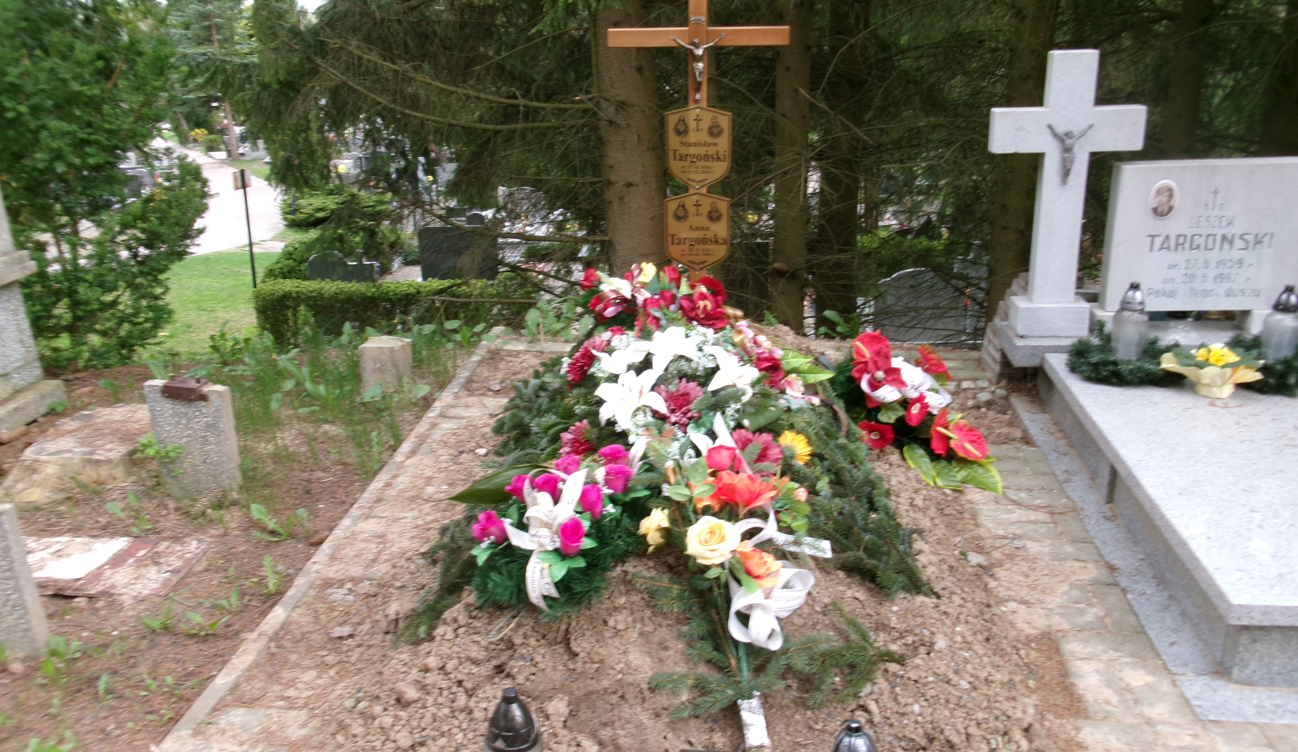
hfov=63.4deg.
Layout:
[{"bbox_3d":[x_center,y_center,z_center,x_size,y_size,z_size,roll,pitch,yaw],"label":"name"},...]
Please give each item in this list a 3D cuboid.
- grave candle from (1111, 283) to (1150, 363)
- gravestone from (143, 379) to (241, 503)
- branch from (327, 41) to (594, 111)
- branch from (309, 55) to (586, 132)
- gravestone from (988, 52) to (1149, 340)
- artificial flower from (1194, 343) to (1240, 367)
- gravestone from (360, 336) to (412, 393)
[{"bbox_3d":[1.543,-0.171,3.367,0.115,0.265,0.115,1,17,6],"label":"grave candle"},{"bbox_3d":[-1.335,0.190,3.090,0.240,0.345,0.070,3,17,14],"label":"gravestone"},{"bbox_3d":[-0.796,-1.262,4.420,1.120,0.290,0.300,1,17,6],"label":"branch"},{"bbox_3d":[-0.847,-1.189,4.420,1.170,0.310,0.320,1,17,6],"label":"branch"},{"bbox_3d":[1.387,-0.606,3.540,0.480,0.940,0.125,2,17,8],"label":"gravestone"},{"bbox_3d":[1.679,-0.063,3.109,0.122,0.050,0.100,1,17,6],"label":"artificial flower"},{"bbox_3d":[-0.977,-0.042,3.905,0.150,0.190,0.125,-2,17,-5],"label":"gravestone"}]

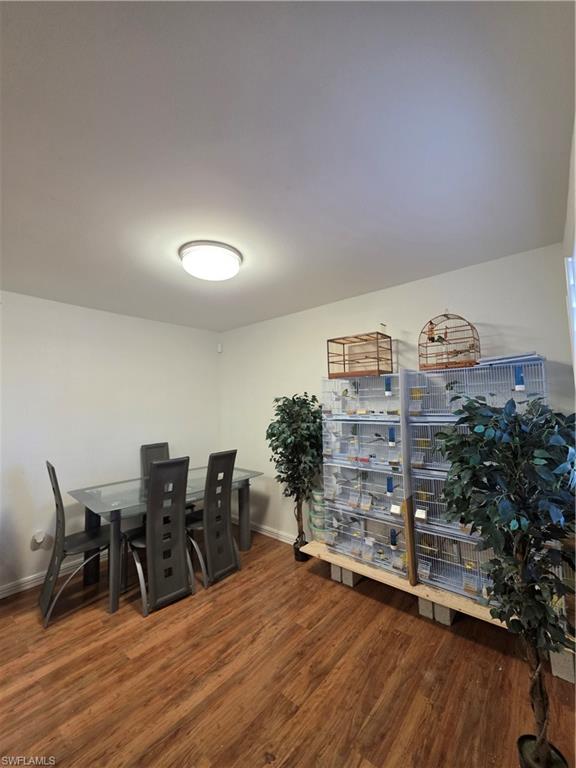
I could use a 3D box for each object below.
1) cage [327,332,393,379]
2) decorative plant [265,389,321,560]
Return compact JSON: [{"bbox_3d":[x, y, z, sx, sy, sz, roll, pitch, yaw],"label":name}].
[{"bbox_3d":[0.589,-0.206,2.361,0.431,0.327,0.262,-4,-5,40],"label":"cage"},{"bbox_3d":[0.047,0.864,2.713,0.520,1.565,0.480,-1,-4,0],"label":"decorative plant"}]

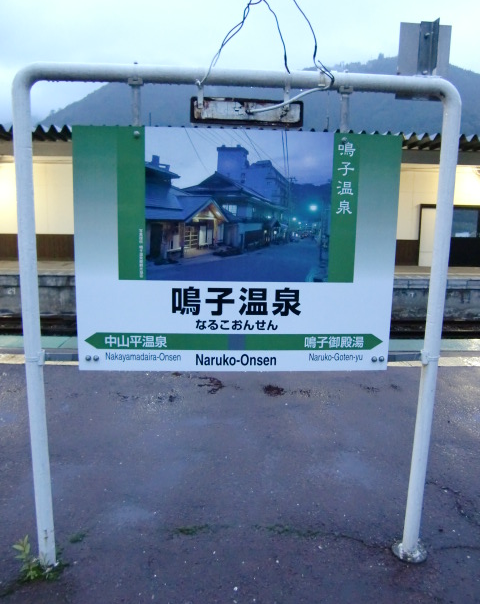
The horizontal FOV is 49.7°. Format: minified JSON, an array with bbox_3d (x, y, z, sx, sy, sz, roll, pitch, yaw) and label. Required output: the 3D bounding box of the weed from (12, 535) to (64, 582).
[{"bbox_3d":[-0.819,1.019,2.115,0.205,0.165,0.160,0,11,-4],"label":"weed"}]

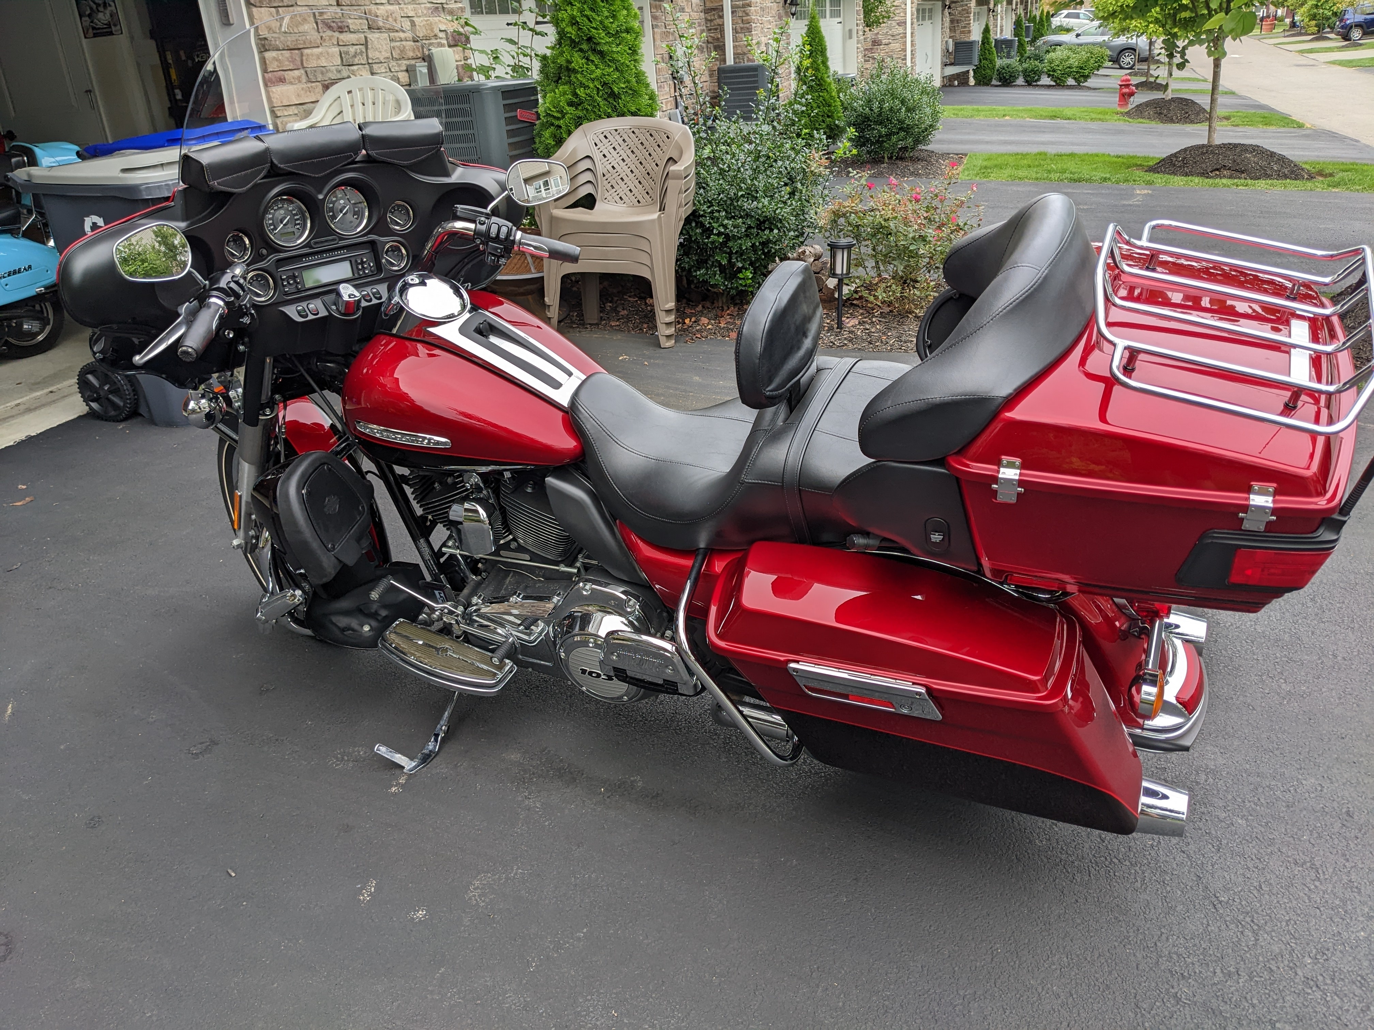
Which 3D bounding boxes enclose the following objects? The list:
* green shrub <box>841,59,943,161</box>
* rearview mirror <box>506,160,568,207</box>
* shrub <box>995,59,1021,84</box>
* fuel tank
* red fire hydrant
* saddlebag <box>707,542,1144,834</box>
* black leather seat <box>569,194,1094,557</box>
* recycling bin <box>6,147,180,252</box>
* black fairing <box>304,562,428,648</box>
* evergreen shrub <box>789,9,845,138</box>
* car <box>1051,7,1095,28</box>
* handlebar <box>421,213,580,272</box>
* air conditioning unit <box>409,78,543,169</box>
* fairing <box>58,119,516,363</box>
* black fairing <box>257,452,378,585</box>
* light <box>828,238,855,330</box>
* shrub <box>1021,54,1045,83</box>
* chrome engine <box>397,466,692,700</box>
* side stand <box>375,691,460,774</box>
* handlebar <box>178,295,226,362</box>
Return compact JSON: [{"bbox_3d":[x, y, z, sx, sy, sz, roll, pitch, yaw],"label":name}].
[{"bbox_3d":[2.219,-4.392,11.600,1.100,1.020,1.100,-5,22,0],"label":"green shrub"},{"bbox_3d":[-0.327,-0.725,2.340,0.142,0.100,0.045,-14,23,-22],"label":"rearview mirror"},{"bbox_3d":[9.284,-12.824,31.000,0.800,0.800,0.800,-5,22,0],"label":"shrub"},{"bbox_3d":[-0.385,-0.275,2.183,0.550,0.315,0.370,10,41,21],"label":"fuel tank"},{"bbox_3d":[9.662,-9.262,23.500,0.400,0.750,0.380,4,24,21],"label":"red fire hydrant"},{"bbox_3d":[0.416,0.278,1.825,0.700,0.360,0.255,10,41,21],"label":"saddlebag"},{"bbox_3d":[0.201,-0.276,1.872,0.910,0.615,0.550,10,41,21],"label":"black leather seat"},{"bbox_3d":[-2.219,-0.995,4.526,0.720,1.040,0.630,-4,22,2],"label":"recycling bin"},{"bbox_3d":[-0.733,0.205,2.450,0.240,0.170,0.190,8,34,21],"label":"black fairing"},{"bbox_3d":[1.972,-6.693,16.200,0.830,1.950,0.830,-5,22,0],"label":"evergreen shrub"},{"bbox_3d":[23.942,-29.327,64.000,4.600,1.680,1.850,4,24,22],"label":"car"},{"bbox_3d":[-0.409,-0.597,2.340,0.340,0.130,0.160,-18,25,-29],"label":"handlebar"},{"bbox_3d":[-1.483,-2.726,7.743,0.680,0.680,0.680,4,24,22],"label":"air conditioning unit"},{"bbox_3d":[-0.786,-0.577,2.175,0.430,0.420,0.910,26,38,38],"label":"fairing"},{"bbox_3d":[-0.790,0.010,2.270,0.210,0.280,0.200,8,34,21],"label":"black fairing"},{"bbox_3d":[0.721,-1.079,5.000,0.130,0.390,0.130,-5,22,0],"label":"light"},{"bbox_3d":[11.707,-15.070,36.300,0.840,0.900,0.840,-5,22,0],"label":"shrub"},{"bbox_3d":[-0.291,0.103,2.400,0.600,0.460,0.420,8,34,21],"label":"chrome engine"},{"bbox_3d":[-0.595,0.477,2.400,0.150,0.170,0.220,5,24,22],"label":"side stand"},{"bbox_3d":[-0.828,-0.319,1.830,0.045,0.045,0.145,0,44,11],"label":"handlebar"}]

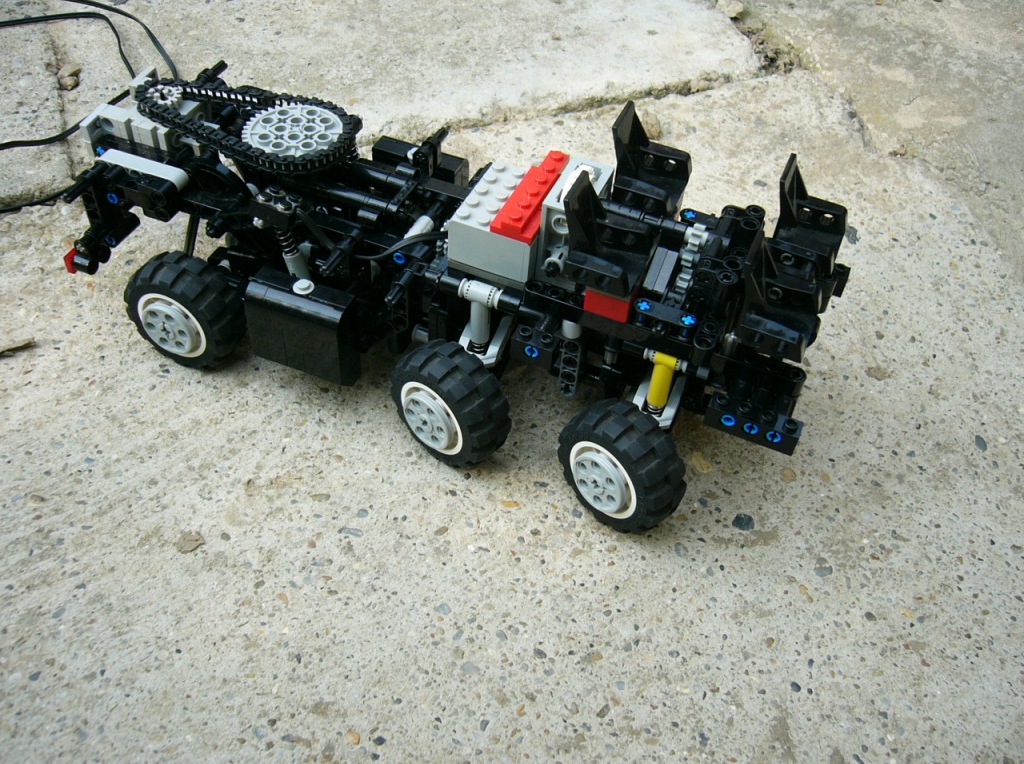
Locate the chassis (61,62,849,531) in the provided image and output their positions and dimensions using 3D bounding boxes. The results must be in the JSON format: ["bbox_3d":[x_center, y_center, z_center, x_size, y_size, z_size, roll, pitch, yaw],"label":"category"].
[{"bbox_3d":[-0.027,-0.058,0.408,0.306,0.112,0.139,19,49,13],"label":"chassis"}]

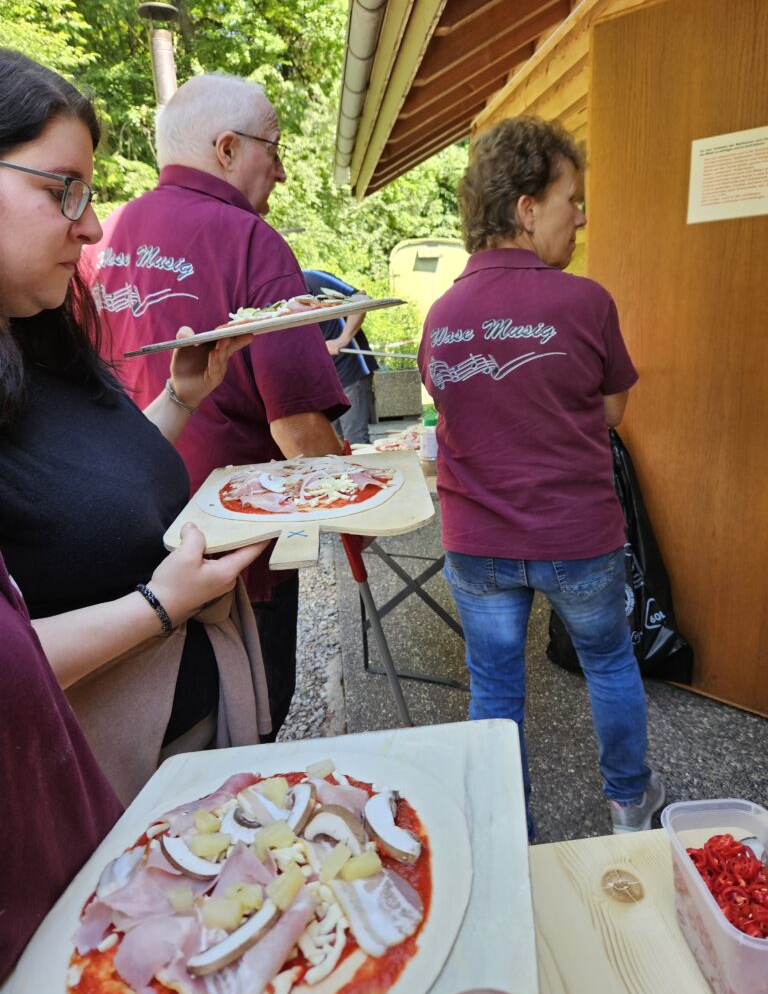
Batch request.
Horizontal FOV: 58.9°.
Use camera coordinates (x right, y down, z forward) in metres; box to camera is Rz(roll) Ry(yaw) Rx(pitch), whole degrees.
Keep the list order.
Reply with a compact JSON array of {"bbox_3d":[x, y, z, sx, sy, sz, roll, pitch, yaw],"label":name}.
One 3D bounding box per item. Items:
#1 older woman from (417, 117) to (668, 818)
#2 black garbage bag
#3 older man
[{"bbox_3d":[0.355,0.125,1.470,0.530,1.660,0.430,5,19,22],"label":"older woman"},{"bbox_3d":[0.809,0.219,2.404,0.310,0.860,0.500,-15,21,-34],"label":"black garbage bag"},{"bbox_3d":[-0.325,0.090,1.500,0.560,1.750,0.460,7,20,27],"label":"older man"}]

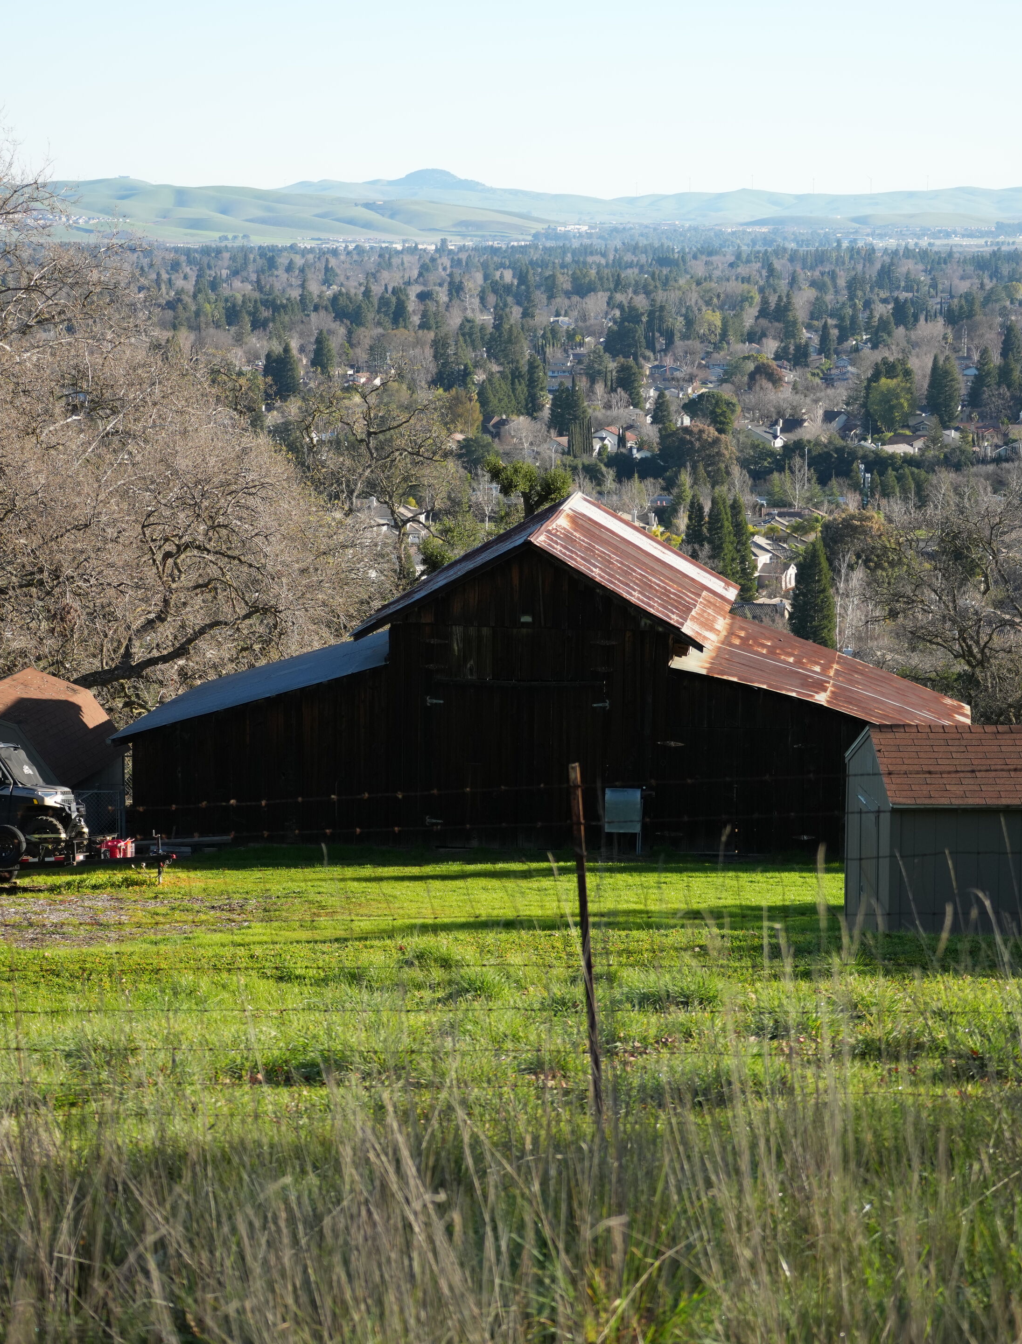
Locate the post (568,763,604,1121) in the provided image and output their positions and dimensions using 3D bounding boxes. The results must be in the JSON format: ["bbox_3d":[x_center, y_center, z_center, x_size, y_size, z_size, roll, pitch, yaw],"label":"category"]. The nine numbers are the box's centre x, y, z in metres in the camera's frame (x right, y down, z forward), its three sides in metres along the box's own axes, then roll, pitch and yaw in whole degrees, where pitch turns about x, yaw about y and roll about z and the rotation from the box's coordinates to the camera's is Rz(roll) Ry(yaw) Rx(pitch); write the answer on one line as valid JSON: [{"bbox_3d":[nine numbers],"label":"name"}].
[{"bbox_3d":[0.226,0.809,10.471,0.036,1.126,0.036,1,9,33],"label":"post"}]

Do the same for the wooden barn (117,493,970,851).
[{"bbox_3d":[0.913,-0.247,66.798,15.000,5.550,10.400,1,7,6],"label":"wooden barn"}]

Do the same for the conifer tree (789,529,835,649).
[{"bbox_3d":[36.809,-8.740,431.089,5.600,16.849,5.600,0,7,0],"label":"conifer tree"}]

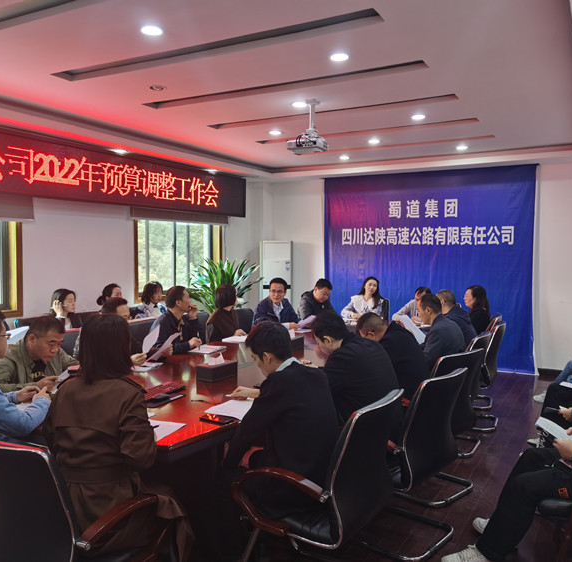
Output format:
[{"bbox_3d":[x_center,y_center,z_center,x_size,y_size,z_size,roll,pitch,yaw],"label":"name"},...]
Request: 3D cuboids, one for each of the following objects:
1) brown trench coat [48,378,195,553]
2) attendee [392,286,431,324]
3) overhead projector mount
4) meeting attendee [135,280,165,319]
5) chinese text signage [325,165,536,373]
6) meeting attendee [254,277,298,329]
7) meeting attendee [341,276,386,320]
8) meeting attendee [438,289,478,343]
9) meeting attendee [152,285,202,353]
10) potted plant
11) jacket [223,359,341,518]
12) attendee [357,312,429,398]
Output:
[{"bbox_3d":[-0.642,0.695,2.230,0.490,0.700,0.500,1,3,25],"label":"brown trench coat"},{"bbox_3d":[1.635,0.648,7.350,0.550,1.190,0.750,2,3,29],"label":"attendee"},{"bbox_3d":[0.182,-1.272,4.830,0.300,0.450,0.260,1,3,29],"label":"overhead projector mount"},{"bbox_3d":[-1.515,0.633,6.888,0.750,1.230,0.480,2,3,34],"label":"meeting attendee"},{"bbox_3d":[1.942,-0.184,8.447,3.080,2.755,0.040,2,3,29],"label":"chinese text signage"},{"bbox_3d":[-0.062,0.618,6.831,0.550,1.280,0.780,-1,3,-31],"label":"meeting attendee"},{"bbox_3d":[1.090,0.589,7.704,0.520,1.270,0.750,2,3,29],"label":"meeting attendee"},{"bbox_3d":[1.500,0.695,5.580,0.780,1.230,0.500,1,3,25],"label":"meeting attendee"},{"bbox_3d":[-0.966,0.693,5.207,0.780,1.270,0.520,2,3,29],"label":"meeting attendee"},{"bbox_3d":[-0.720,0.485,6.900,0.900,1.540,0.900,1,3,29],"label":"potted plant"},{"bbox_3d":[-0.012,0.726,2.680,0.530,0.630,0.480,2,3,33],"label":"jacket"},{"bbox_3d":[0.620,0.797,4.089,0.850,1.180,0.550,2,3,29],"label":"attendee"}]

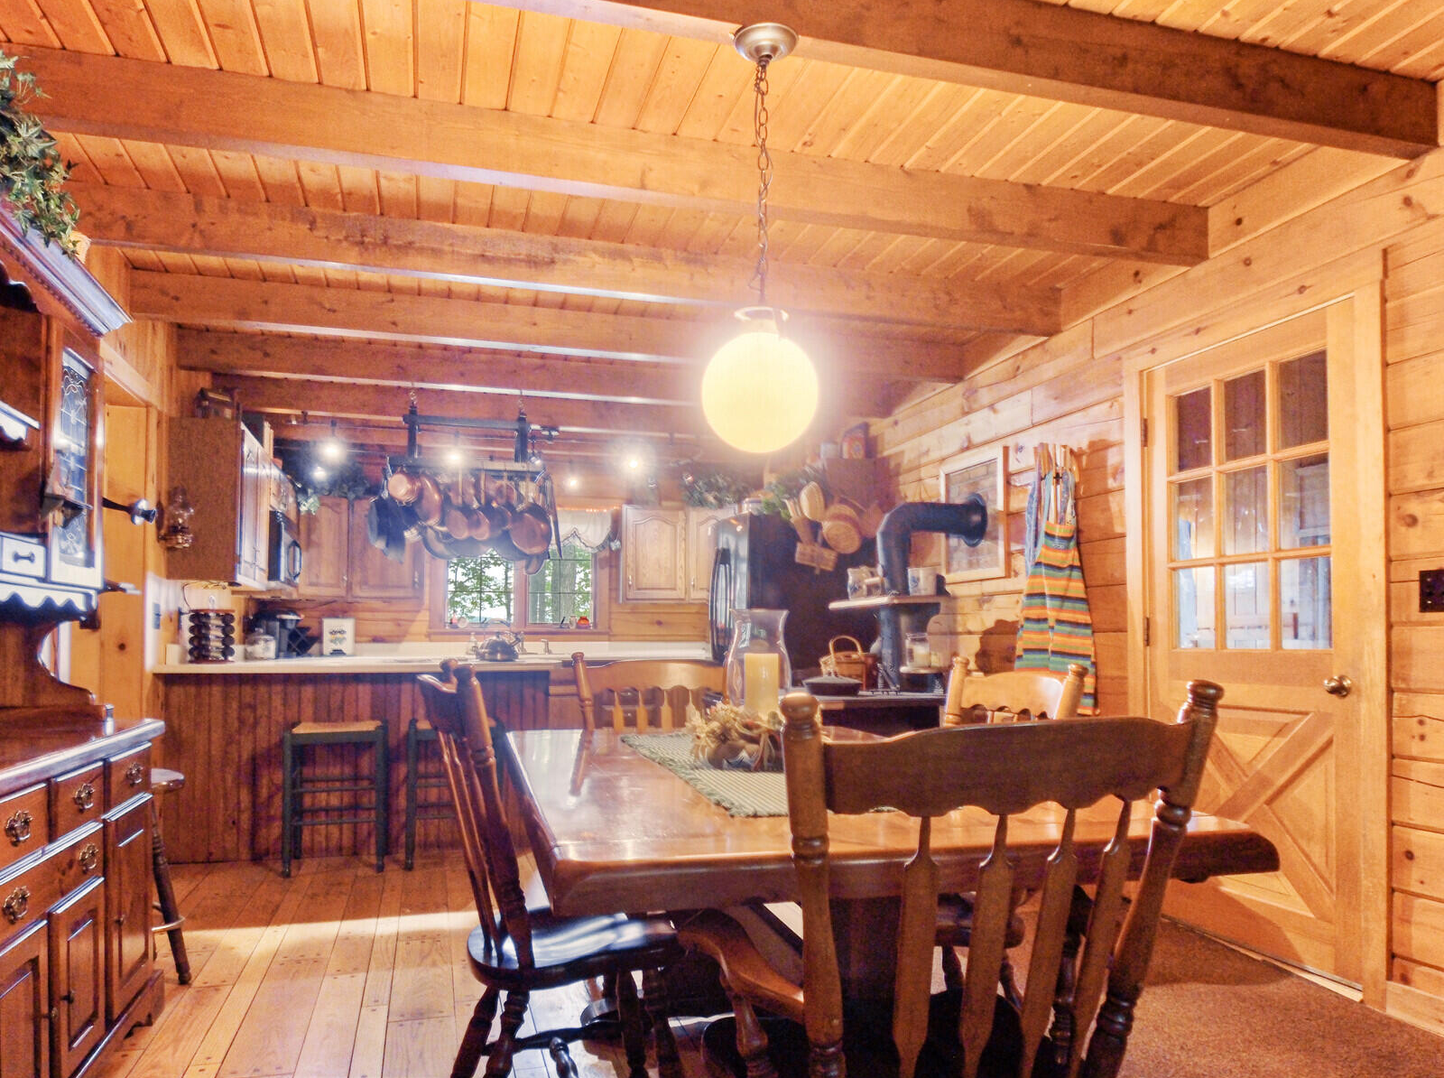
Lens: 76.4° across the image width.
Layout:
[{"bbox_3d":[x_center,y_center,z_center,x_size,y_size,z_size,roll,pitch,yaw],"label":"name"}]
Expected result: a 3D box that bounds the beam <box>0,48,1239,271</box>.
[{"bbox_3d":[-0.106,-1.095,2.715,3.660,0.178,0.085,2,-5,-15],"label":"beam"}]

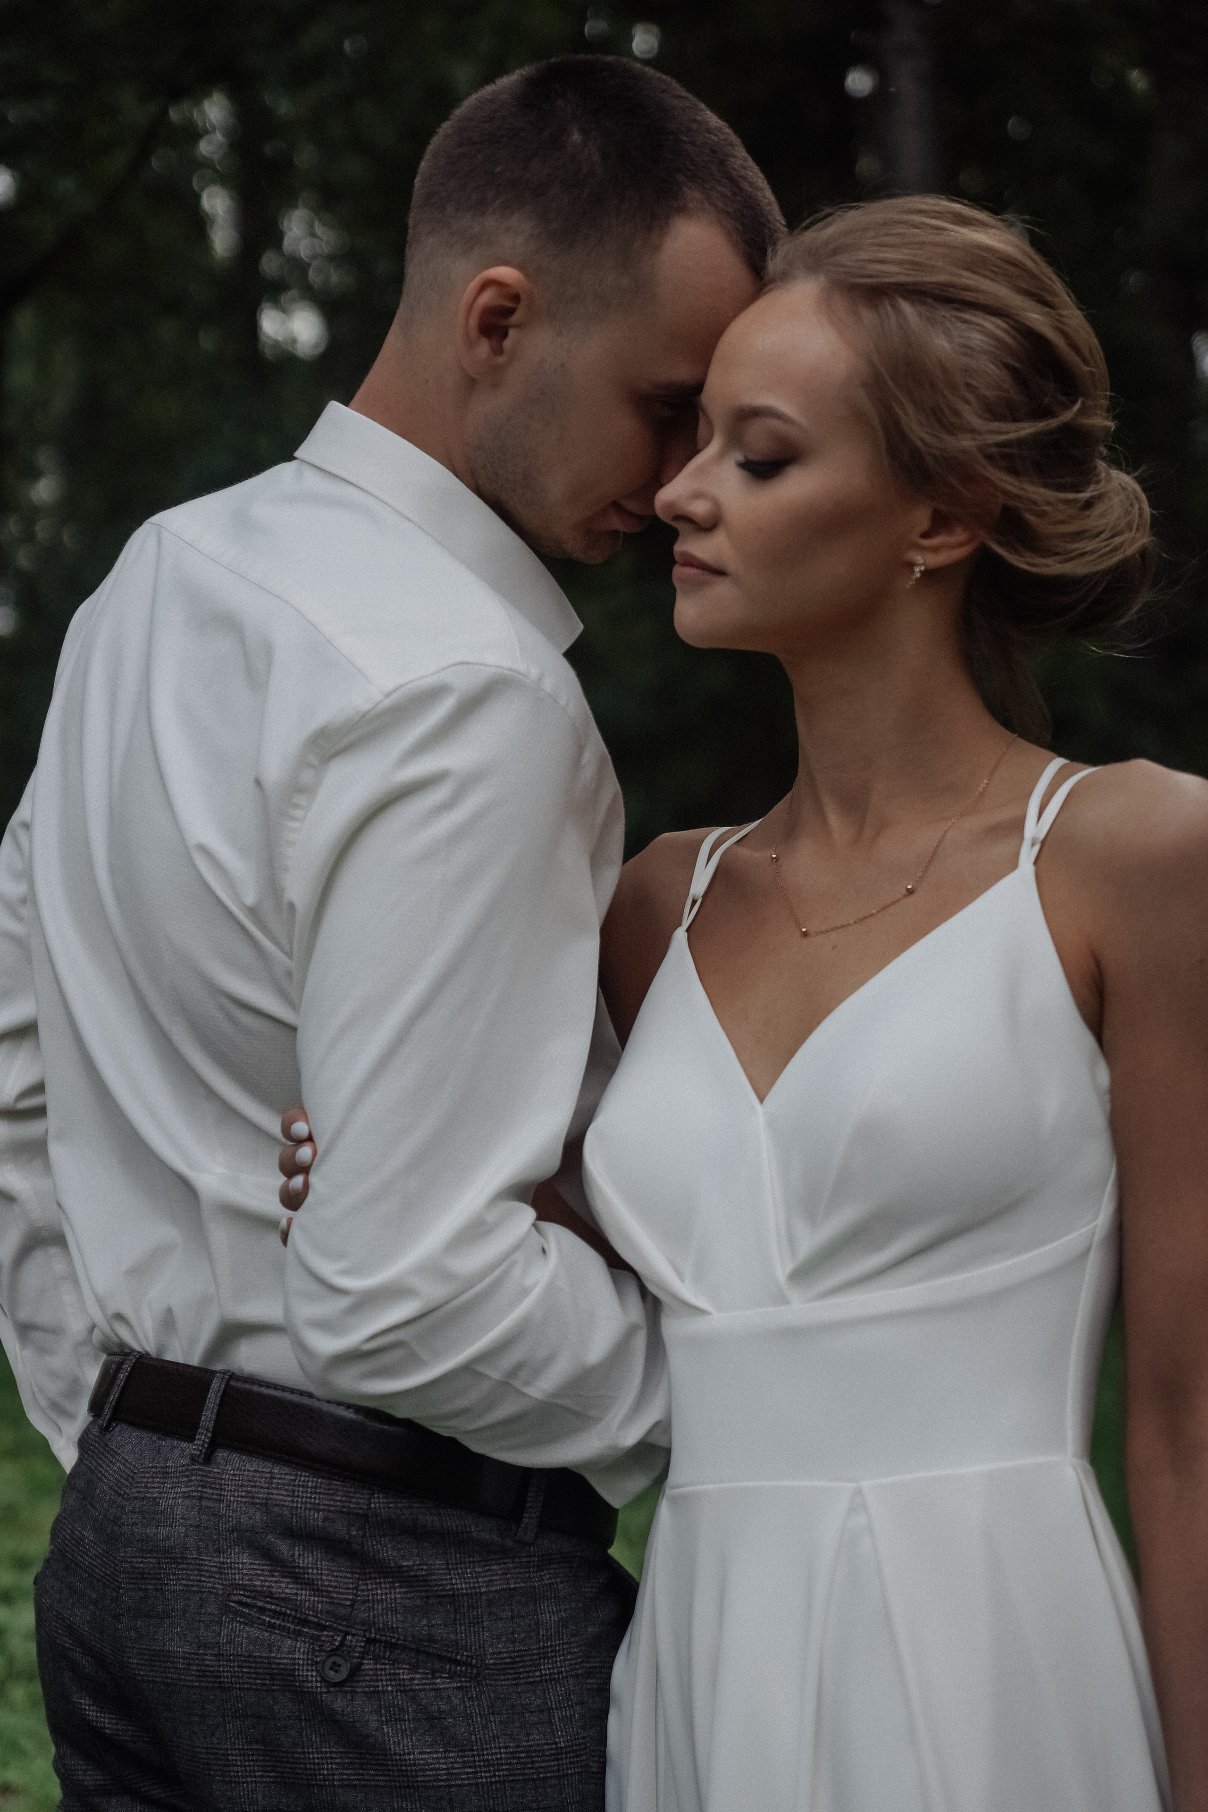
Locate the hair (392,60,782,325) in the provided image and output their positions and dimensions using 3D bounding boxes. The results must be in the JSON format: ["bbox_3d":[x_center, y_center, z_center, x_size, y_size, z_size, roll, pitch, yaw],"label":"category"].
[{"bbox_3d":[-0.007,-0.359,1.975,0.190,0.165,0.165,23,6,8],"label":"hair"}]

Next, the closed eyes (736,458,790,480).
[{"bbox_3d":[0.081,-0.223,1.925,0.012,0.013,0.031,2,1,-30],"label":"closed eyes"}]

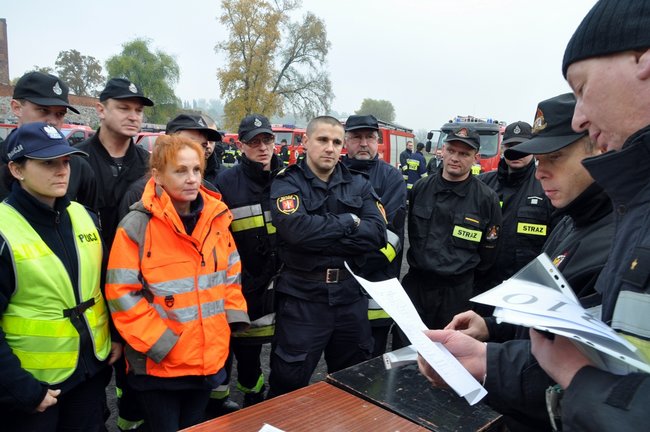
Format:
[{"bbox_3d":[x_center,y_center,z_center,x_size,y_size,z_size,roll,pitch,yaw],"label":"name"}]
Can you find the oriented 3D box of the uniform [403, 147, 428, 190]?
[{"bbox_3d":[2.092,-0.697,11.308,0.560,1.470,0.380,4,9,23],"label":"uniform"}]

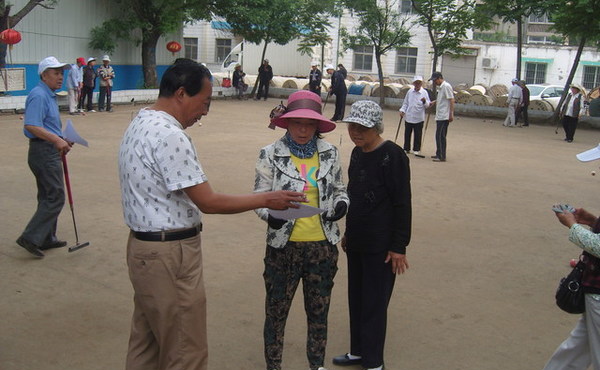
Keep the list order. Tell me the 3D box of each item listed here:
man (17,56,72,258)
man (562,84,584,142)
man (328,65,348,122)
[{"bbox_3d":[-2.288,-0.251,5.268,0.550,1.740,0.460,1,12,-7],"label":"man"},{"bbox_3d":[7.813,-2.046,16.866,0.660,1.635,0.420,9,13,29],"label":"man"},{"bbox_3d":[1.217,-2.917,18.634,0.580,1.718,0.500,-1,12,-17],"label":"man"}]

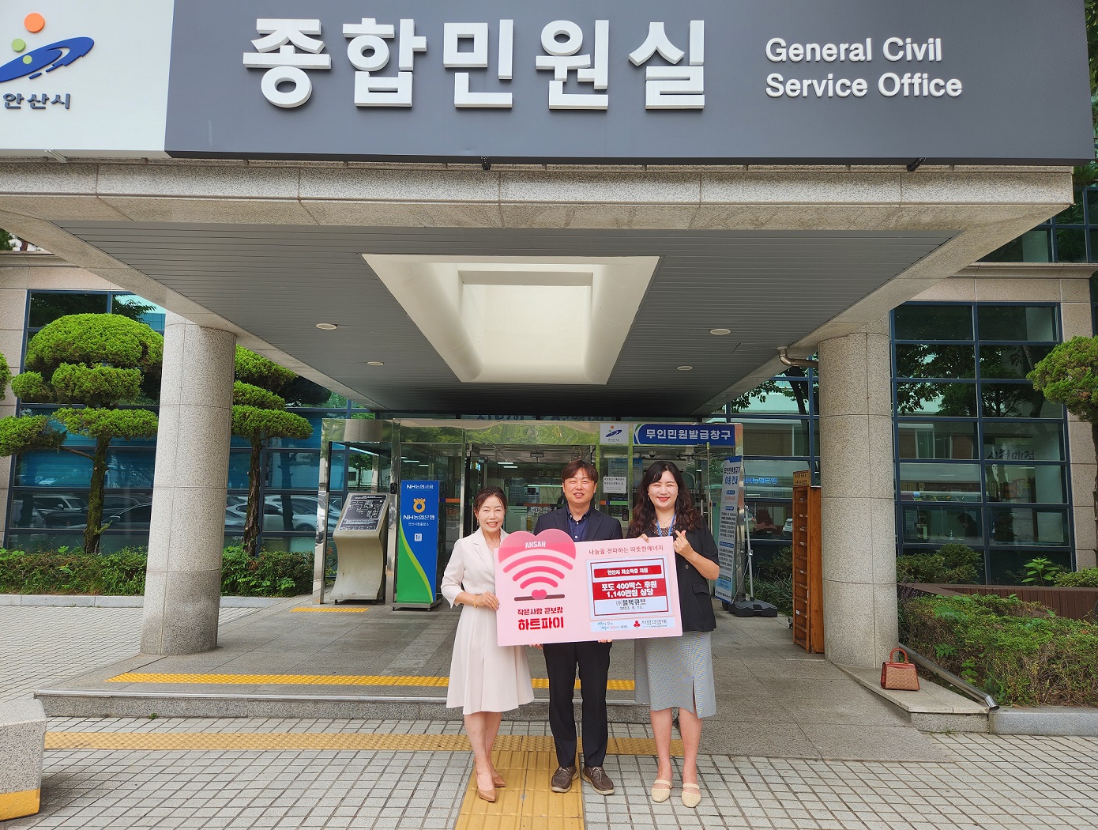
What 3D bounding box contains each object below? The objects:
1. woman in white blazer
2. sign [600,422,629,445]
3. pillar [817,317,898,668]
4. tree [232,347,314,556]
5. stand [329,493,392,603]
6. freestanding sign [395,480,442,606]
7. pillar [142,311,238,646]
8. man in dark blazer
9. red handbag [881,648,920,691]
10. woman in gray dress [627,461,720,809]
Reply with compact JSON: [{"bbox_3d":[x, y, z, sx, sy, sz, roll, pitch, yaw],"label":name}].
[{"bbox_3d":[-0.341,1.188,4.016,0.490,1.581,0.380,3,-7,-19],"label":"woman in white blazer"},{"bbox_3d":[0.852,0.249,9.542,0.372,0.259,0.030,1,-6,1],"label":"sign"},{"bbox_3d":[2.801,0.704,6.659,0.600,2.970,0.600,1,-6,1],"label":"pillar"},{"bbox_3d":[-4.508,0.677,11.353,1.800,3.808,1.700,1,-6,1],"label":"tree"},{"bbox_3d":[-2.466,1.744,9.677,0.600,1.405,0.620,1,-6,1],"label":"stand"},{"bbox_3d":[-1.622,1.603,9.129,0.490,1.590,0.450,0,-6,7],"label":"freestanding sign"},{"bbox_3d":[-3.282,0.611,6.736,0.600,2.970,0.600,1,-6,1],"label":"pillar"},{"bbox_3d":[0.168,1.122,4.096,0.510,1.747,0.360,1,-6,1],"label":"man in dark blazer"},{"bbox_3d":[2.695,1.936,5.631,0.270,0.287,0.140,0,-7,12],"label":"red handbag"},{"bbox_3d":[0.685,1.126,4.032,0.520,1.742,0.380,0,-6,7],"label":"woman in gray dress"}]

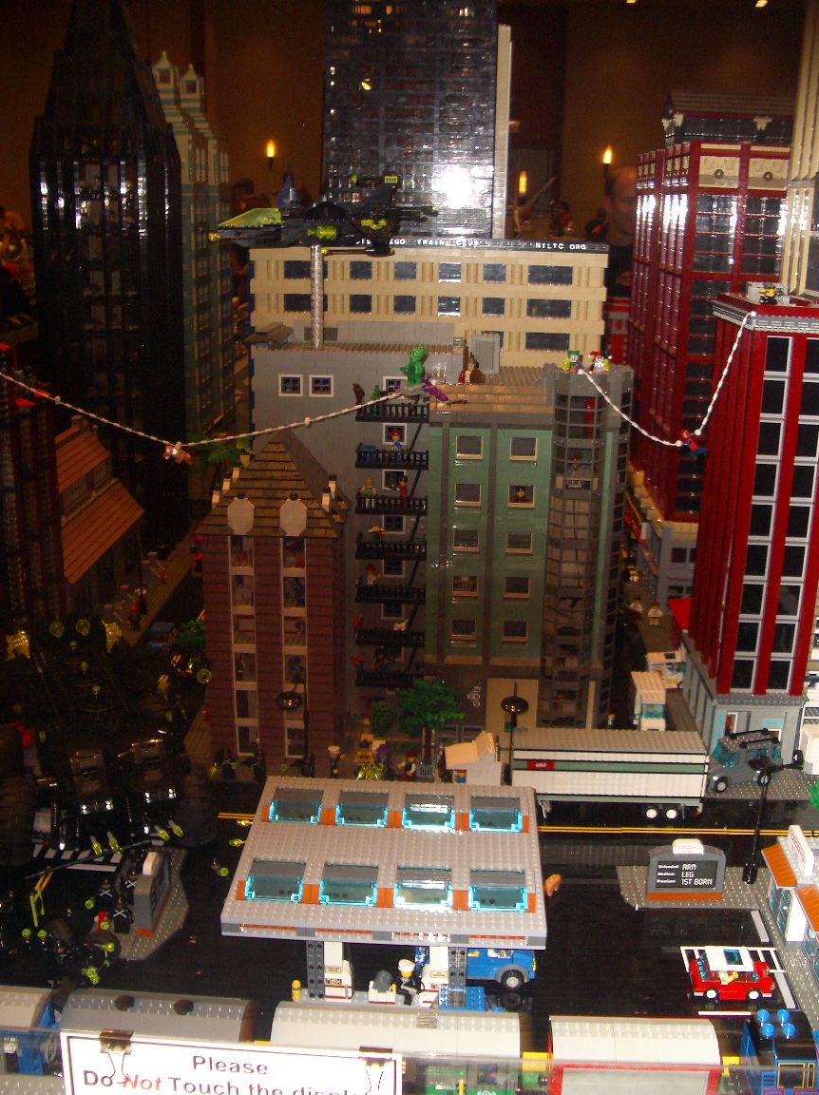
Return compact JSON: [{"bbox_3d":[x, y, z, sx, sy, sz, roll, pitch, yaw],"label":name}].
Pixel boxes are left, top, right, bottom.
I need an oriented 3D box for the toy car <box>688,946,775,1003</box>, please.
[{"bbox_3d":[0.311,0.412,1.072,0.076,0.036,0.037,1,17,3],"label":"toy car"}]

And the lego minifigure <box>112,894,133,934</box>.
[{"bbox_3d":[-0.294,0.373,1.133,0.024,0.041,0.016,0,17,-3],"label":"lego minifigure"}]

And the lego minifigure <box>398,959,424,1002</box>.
[{"bbox_3d":[0.000,0.412,1.055,0.025,0.043,0.018,-4,18,-13],"label":"lego minifigure"}]

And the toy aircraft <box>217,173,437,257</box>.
[{"bbox_3d":[-0.103,-0.412,1.372,0.250,0.095,0.170,-5,18,-16],"label":"toy aircraft"}]

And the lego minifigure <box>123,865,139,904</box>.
[{"bbox_3d":[-0.296,0.359,1.179,0.024,0.041,0.016,0,17,-3],"label":"lego minifigure"}]

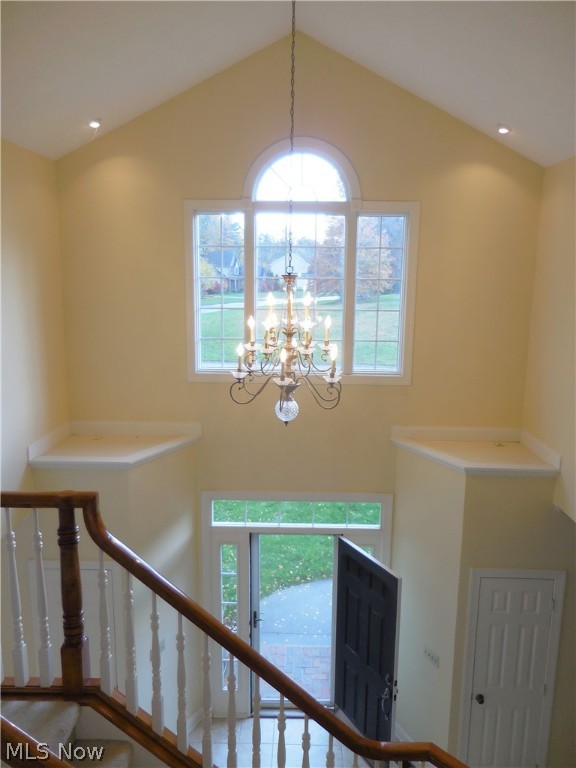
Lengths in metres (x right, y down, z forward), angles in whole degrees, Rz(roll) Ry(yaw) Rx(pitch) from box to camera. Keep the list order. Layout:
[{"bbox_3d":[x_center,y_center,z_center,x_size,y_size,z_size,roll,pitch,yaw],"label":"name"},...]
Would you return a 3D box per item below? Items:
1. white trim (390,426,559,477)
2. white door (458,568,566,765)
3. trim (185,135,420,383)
[{"bbox_3d":[1.596,0.580,4.863,1.240,0.208,0.825,1,10,2],"label":"white trim"},{"bbox_3d":[1.921,2.601,4.825,0.801,2.140,0.070,1,10,2],"label":"white door"},{"bbox_3d":[0.117,-1.085,5.049,2.110,2.203,0.080,1,10,2],"label":"trim"}]

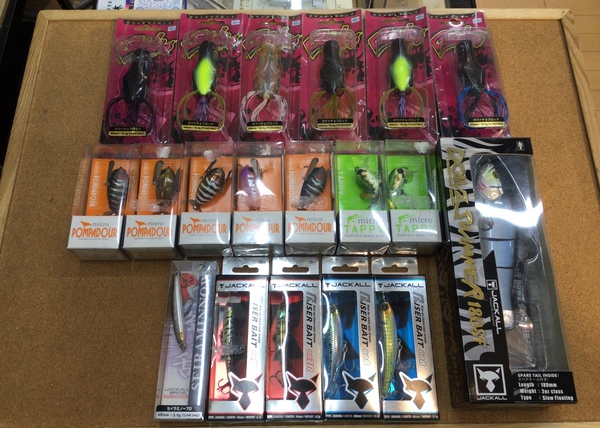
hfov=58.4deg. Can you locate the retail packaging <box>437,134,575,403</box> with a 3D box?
[{"bbox_3d":[0.167,0.046,0.466,0.081,0.051,0.226,0,68,0],"label":"retail packaging"}]

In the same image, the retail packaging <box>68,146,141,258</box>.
[{"bbox_3d":[-0.181,-0.011,0.507,0.046,0.034,0.103,0,69,0],"label":"retail packaging"}]

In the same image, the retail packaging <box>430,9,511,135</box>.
[{"bbox_3d":[0.179,-0.151,0.566,0.070,0.031,0.169,0,69,-1],"label":"retail packaging"}]

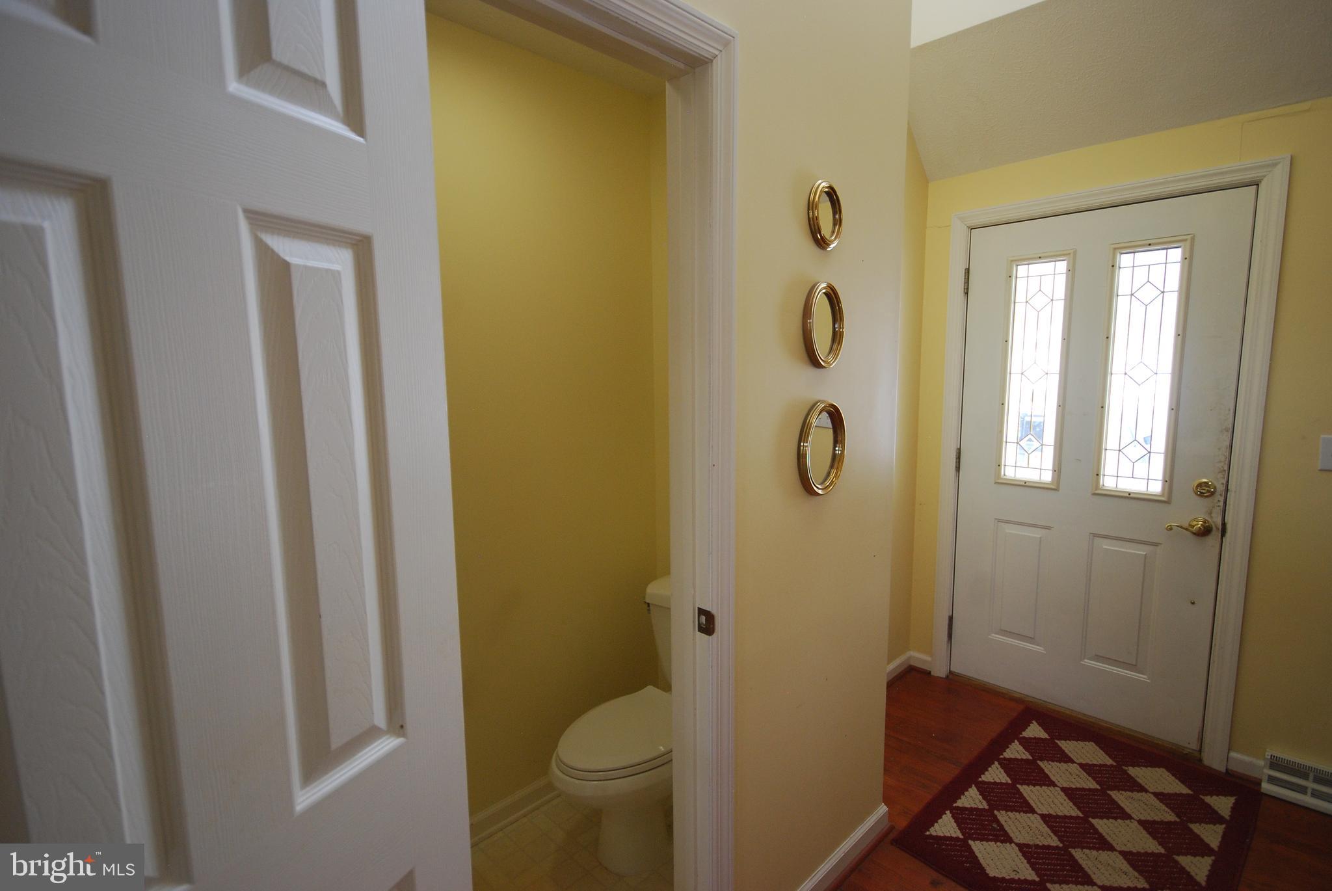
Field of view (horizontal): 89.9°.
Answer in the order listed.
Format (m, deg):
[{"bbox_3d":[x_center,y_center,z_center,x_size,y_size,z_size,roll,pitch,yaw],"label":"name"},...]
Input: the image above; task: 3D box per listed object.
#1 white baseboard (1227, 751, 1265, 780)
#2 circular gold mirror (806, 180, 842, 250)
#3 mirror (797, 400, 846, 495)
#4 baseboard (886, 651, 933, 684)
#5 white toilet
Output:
[{"bbox_3d":[2.059,1.144,2.368,0.096,0.077,0.016,7,10,44],"label":"white baseboard"},{"bbox_3d":[0.392,-0.558,1.614,0.025,0.165,0.143,7,10,44],"label":"circular gold mirror"},{"bbox_3d":[0.405,0.008,1.694,0.025,0.243,0.212,7,10,44],"label":"mirror"},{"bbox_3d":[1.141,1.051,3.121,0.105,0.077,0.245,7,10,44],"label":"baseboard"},{"bbox_3d":[-0.026,0.886,2.083,0.450,0.720,0.760,7,10,44],"label":"white toilet"}]

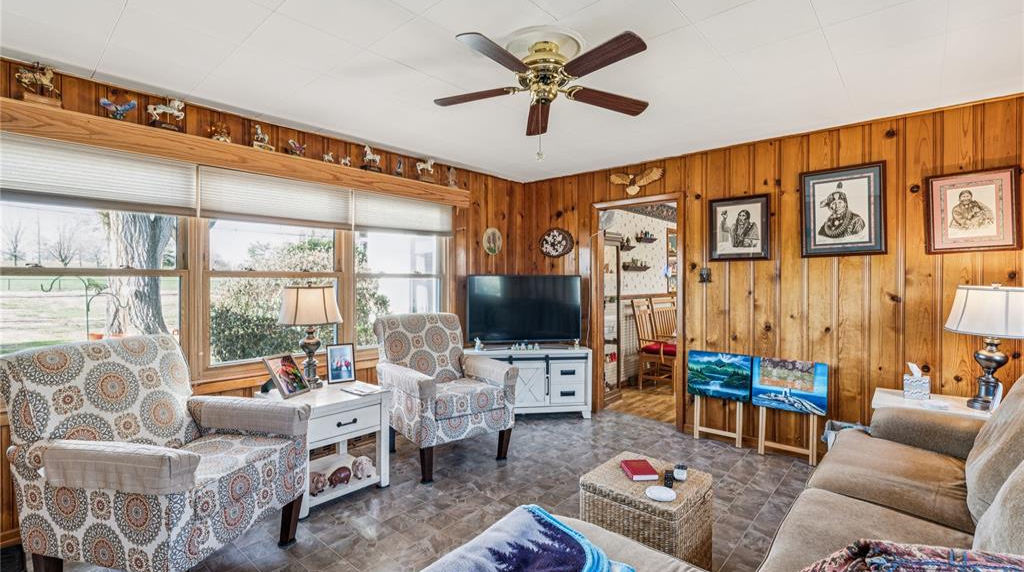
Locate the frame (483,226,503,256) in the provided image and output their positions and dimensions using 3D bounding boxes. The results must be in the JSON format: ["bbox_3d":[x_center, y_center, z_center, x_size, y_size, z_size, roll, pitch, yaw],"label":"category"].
[{"bbox_3d":[-0.194,-0.468,4.798,0.030,0.292,0.280,0,0,42],"label":"frame"}]

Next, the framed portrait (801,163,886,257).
[{"bbox_3d":[2.339,-0.525,3.227,0.495,0.633,0.030,0,1,41],"label":"framed portrait"}]

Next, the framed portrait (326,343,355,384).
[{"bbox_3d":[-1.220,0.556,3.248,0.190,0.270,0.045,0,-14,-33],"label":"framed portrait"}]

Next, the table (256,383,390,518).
[{"bbox_3d":[-1.204,0.987,2.914,0.625,0.610,0.595,0,0,42],"label":"table"}]

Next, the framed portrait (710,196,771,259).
[{"bbox_3d":[1.832,-0.459,3.674,0.455,0.508,0.030,0,1,41],"label":"framed portrait"}]

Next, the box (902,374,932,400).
[{"bbox_3d":[2.468,0.623,2.778,0.112,0.125,0.112,0,1,41],"label":"box"}]

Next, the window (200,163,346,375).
[{"bbox_3d":[-1.626,-0.112,3.237,0.110,1.290,1.020,0,1,41],"label":"window"}]

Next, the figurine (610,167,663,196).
[{"bbox_3d":[1.153,-0.963,4.223,0.520,0.220,0.060,0,0,40],"label":"figurine"}]

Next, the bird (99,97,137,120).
[{"bbox_3d":[-2.173,-0.969,2.509,0.165,0.110,0.085,0,0,-38],"label":"bird"}]

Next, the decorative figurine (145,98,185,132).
[{"bbox_3d":[-2.022,-1.002,2.659,0.070,0.196,0.180,0,0,42],"label":"decorative figurine"}]

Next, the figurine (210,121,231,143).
[{"bbox_3d":[-1.836,-0.971,2.870,0.080,0.130,0.110,0,0,43],"label":"figurine"}]

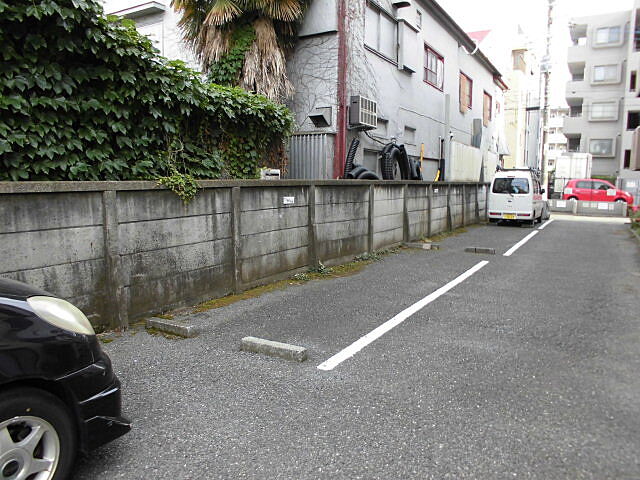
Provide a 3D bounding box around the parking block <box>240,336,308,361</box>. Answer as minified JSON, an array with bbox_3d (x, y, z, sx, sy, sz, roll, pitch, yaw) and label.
[{"bbox_3d":[-0.388,0.939,4.110,0.600,0.090,0.120,4,8,27],"label":"parking block"}]

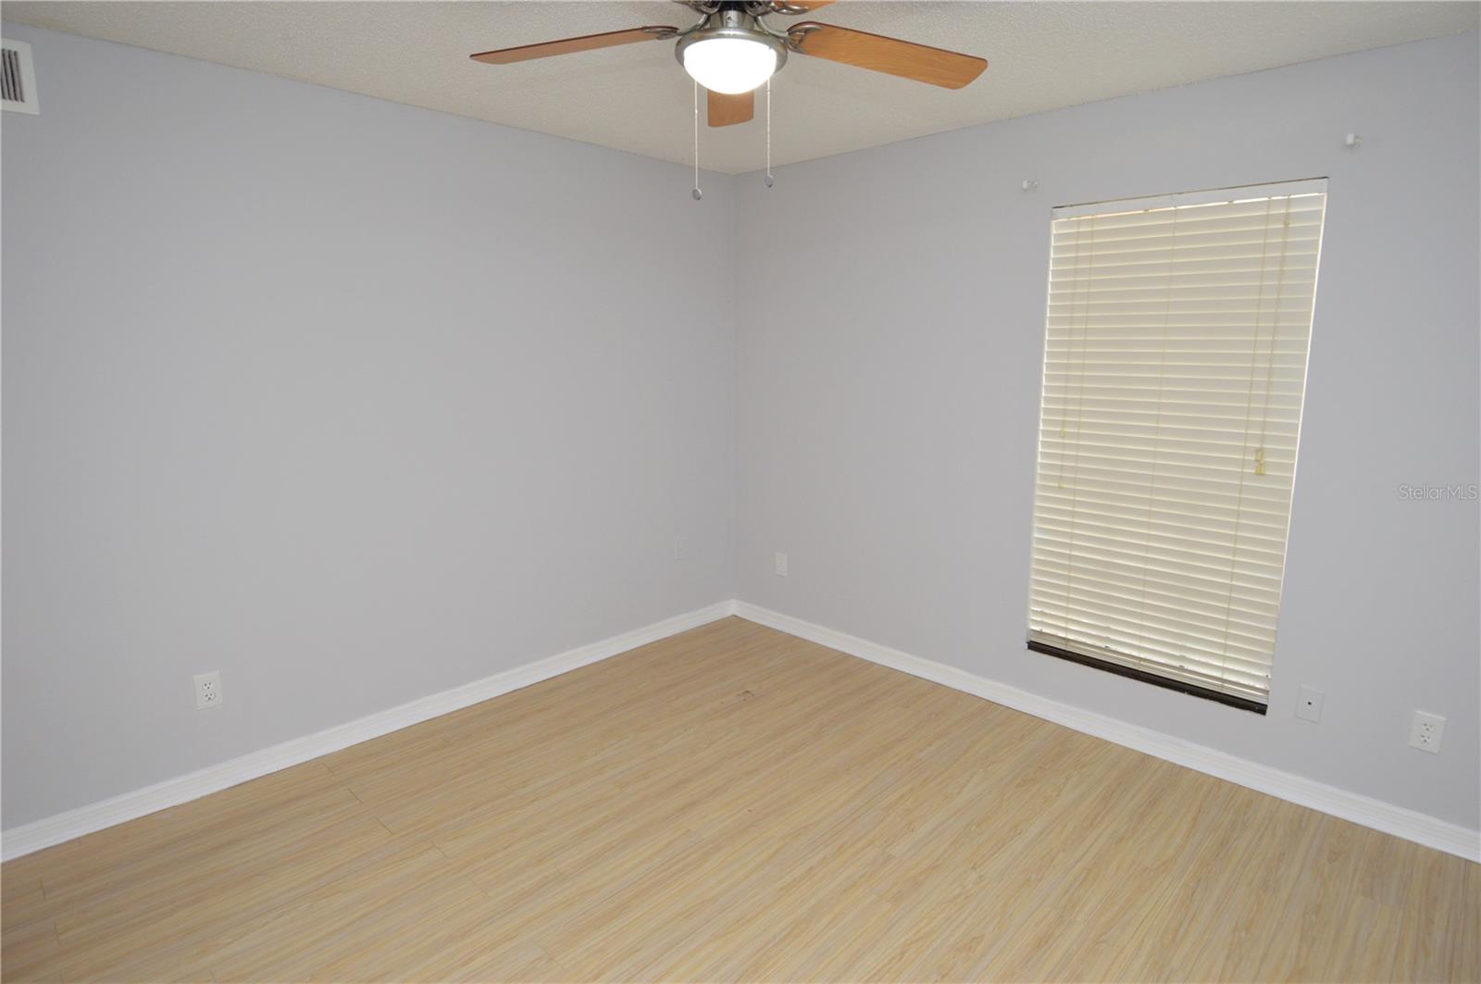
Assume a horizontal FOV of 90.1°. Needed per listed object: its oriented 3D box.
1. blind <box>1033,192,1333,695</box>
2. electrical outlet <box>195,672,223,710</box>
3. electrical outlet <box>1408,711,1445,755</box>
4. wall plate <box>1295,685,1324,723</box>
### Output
[{"bbox_3d":[1.531,-0.172,2.721,0.835,1.740,0.060,10,14,43],"label":"blind"},{"bbox_3d":[-1.810,0.676,2.518,0.009,0.117,0.071,10,14,43],"label":"electrical outlet"},{"bbox_3d":[2.095,0.735,2.257,0.070,0.116,0.009,10,14,43],"label":"electrical outlet"},{"bbox_3d":[1.889,0.708,2.456,0.070,0.114,0.008,10,14,43],"label":"wall plate"}]

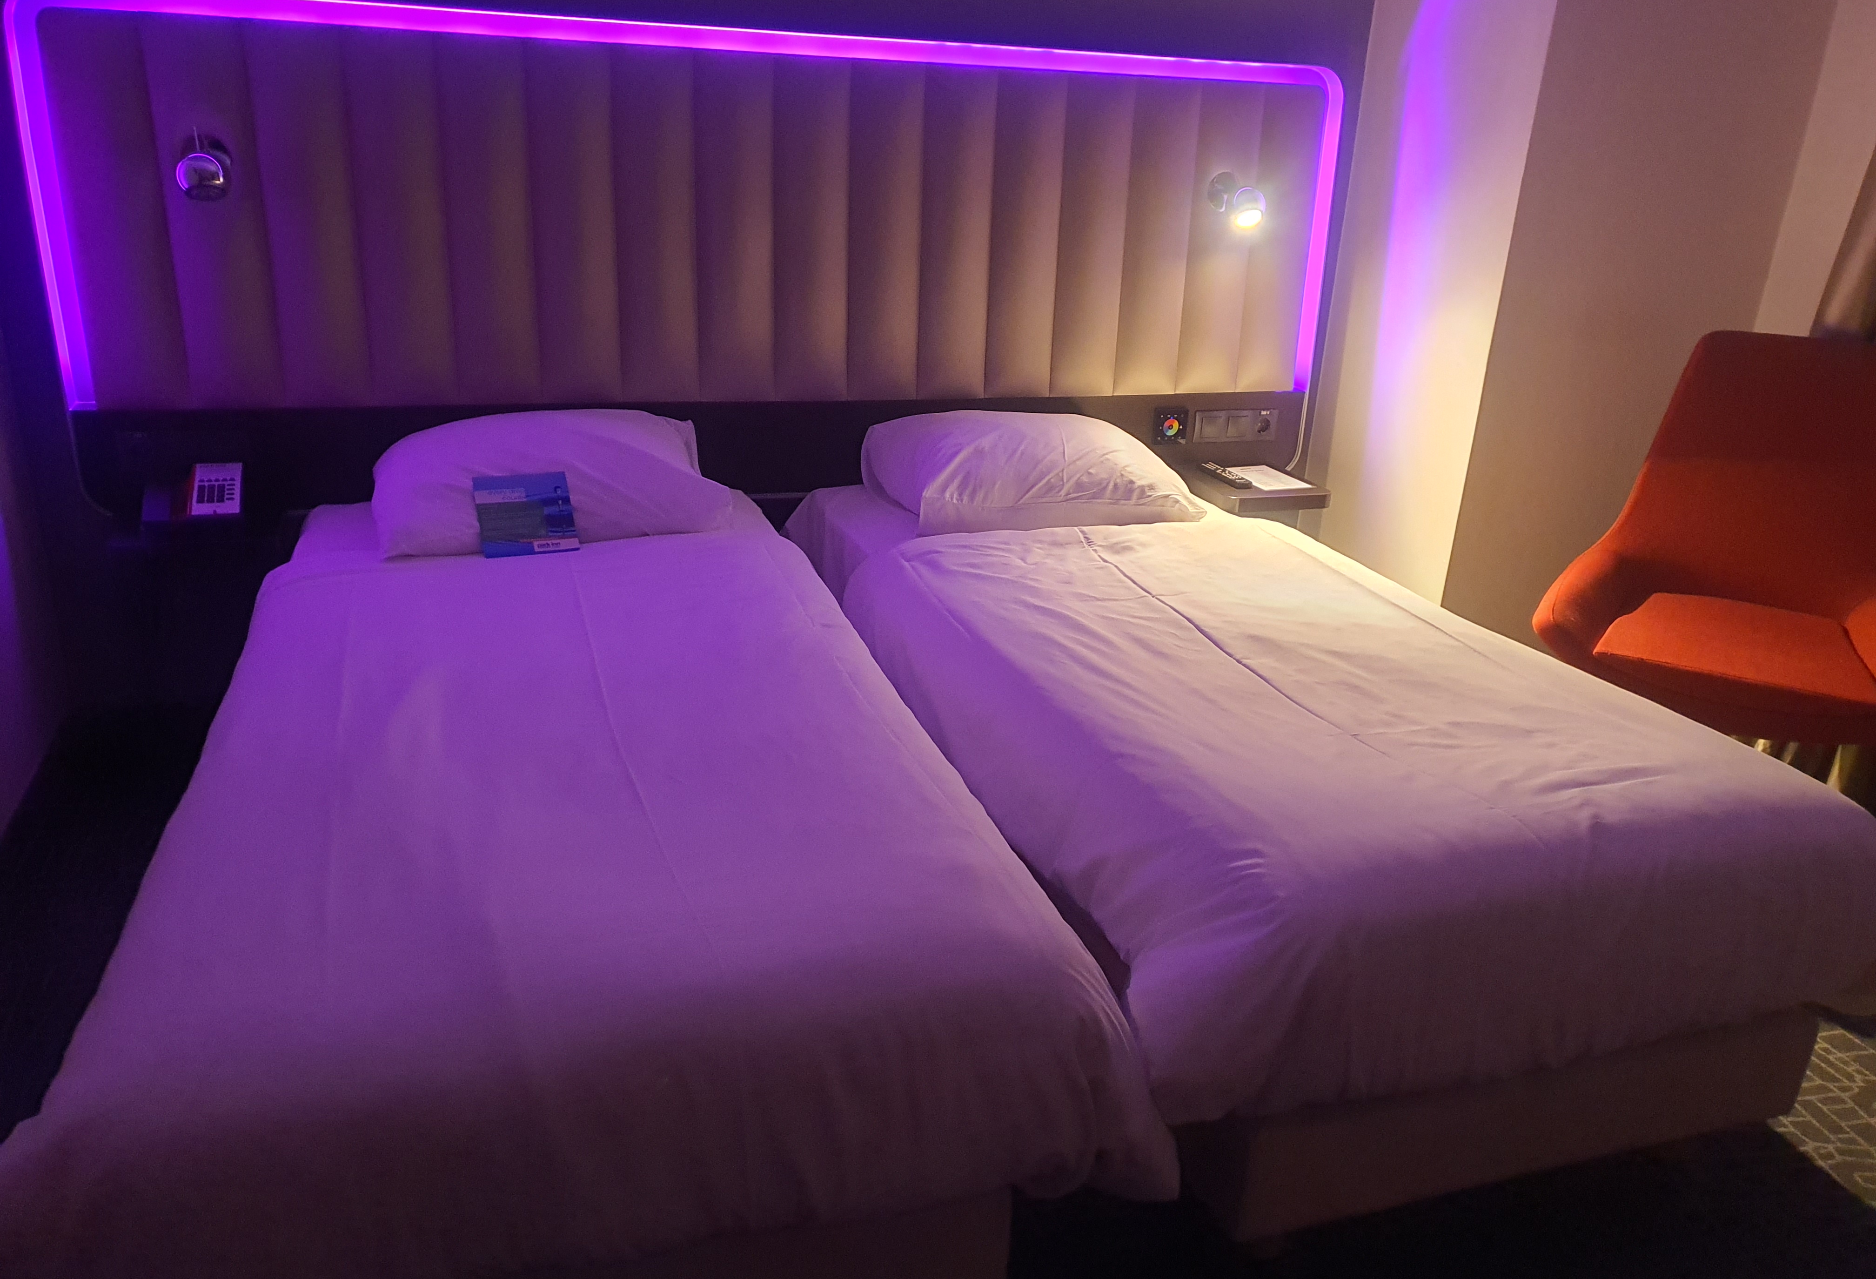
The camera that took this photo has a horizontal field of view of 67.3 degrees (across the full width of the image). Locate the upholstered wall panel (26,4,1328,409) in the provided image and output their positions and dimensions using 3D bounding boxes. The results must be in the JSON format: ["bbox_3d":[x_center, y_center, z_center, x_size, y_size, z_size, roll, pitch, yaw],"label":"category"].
[{"bbox_3d":[-0.359,-0.883,3.050,2.669,0.713,0.070,-4,20,-18],"label":"upholstered wall panel"}]

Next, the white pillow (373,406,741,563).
[{"bbox_3d":[-0.761,-0.324,2.794,0.675,0.185,0.450,-6,21,-23],"label":"white pillow"}]

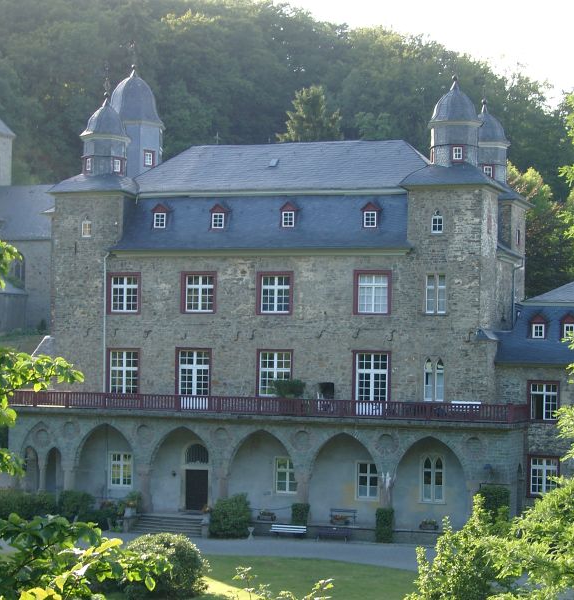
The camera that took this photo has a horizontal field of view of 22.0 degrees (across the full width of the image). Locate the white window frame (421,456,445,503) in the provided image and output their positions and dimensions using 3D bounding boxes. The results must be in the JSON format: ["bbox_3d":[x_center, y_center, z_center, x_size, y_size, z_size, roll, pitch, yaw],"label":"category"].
[{"bbox_3d":[7.776,9.557,78.972,1.177,2.504,0.150,0,-1,17],"label":"white window frame"}]

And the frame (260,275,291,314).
[{"bbox_3d":[-0.618,-0.268,77.850,1.649,1.990,0.150,0,-2,19],"label":"frame"}]

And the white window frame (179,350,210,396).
[{"bbox_3d":[-5.205,4.438,83.090,1.781,3.143,0.150,0,-1,17],"label":"white window frame"}]

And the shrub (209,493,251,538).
[{"bbox_3d":[-3.096,11.740,80.646,2.100,2.427,1.900,0,-1,19],"label":"shrub"}]

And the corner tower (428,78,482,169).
[{"bbox_3d":[8.727,-9.247,76.835,2.750,4.798,2.750,0,-2,19],"label":"corner tower"}]

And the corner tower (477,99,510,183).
[{"bbox_3d":[12.145,-9.747,90.958,3.167,5.304,3.167,0,-1,19],"label":"corner tower"}]

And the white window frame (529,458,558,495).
[{"bbox_3d":[13.431,9.197,77.226,1.374,1.891,0.150,0,-1,17],"label":"white window frame"}]

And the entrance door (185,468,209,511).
[{"bbox_3d":[-4.809,10.153,79.038,1.271,2.183,0.150,0,-2,19],"label":"entrance door"}]

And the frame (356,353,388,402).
[{"bbox_3d":[4.616,4.465,80.047,1.781,3.136,0.150,0,-1,17],"label":"frame"}]

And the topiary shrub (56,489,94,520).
[{"bbox_3d":[-11.552,11.401,81.365,1.900,2.002,1.700,0,-1,17],"label":"topiary shrub"}]

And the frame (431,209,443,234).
[{"bbox_3d":[8.173,-4.182,80.325,0.665,1.251,0.150,0,-1,19],"label":"frame"}]

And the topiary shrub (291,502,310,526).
[{"bbox_3d":[0.715,11.923,79.616,0.800,1.966,0.700,0,-1,19],"label":"topiary shrub"}]

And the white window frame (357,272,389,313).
[{"bbox_3d":[4.425,-0.316,76.096,1.623,2.043,0.150,0,-2,19],"label":"white window frame"}]

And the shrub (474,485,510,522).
[{"bbox_3d":[10.489,10.907,74.860,1.599,3.029,1.200,0,-1,17],"label":"shrub"}]

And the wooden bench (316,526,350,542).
[{"bbox_3d":[2.316,11.518,72.649,1.662,0.770,0.580,0,-2,19],"label":"wooden bench"}]

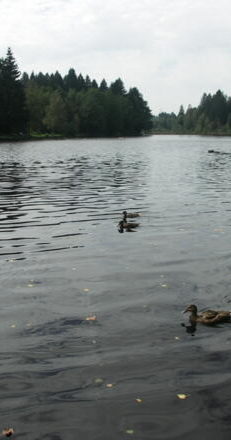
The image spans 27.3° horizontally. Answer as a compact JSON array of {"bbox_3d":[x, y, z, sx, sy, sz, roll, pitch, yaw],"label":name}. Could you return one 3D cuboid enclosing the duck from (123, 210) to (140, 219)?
[{"bbox_3d":[0.334,-0.093,9.169,0.430,0.165,0.170,0,11,0],"label":"duck"}]

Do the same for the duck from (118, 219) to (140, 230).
[{"bbox_3d":[0.239,0.095,8.211,0.460,0.165,0.170,-2,11,-10],"label":"duck"}]

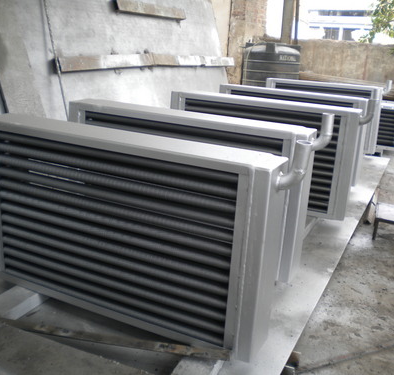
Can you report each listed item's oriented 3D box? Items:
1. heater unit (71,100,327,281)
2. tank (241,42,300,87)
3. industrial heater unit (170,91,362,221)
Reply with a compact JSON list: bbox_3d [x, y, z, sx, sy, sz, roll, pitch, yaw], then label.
[{"bbox_3d":[-0.105,-0.019,3.247,1.581,0.890,0.197,11,18,21],"label":"heater unit"},{"bbox_3d":[1.492,-2.246,10.504,1.161,1.420,1.161,6,17,8],"label":"tank"},{"bbox_3d":[0.526,-0.301,4.365,1.581,0.890,0.197,9,18,18],"label":"industrial heater unit"}]

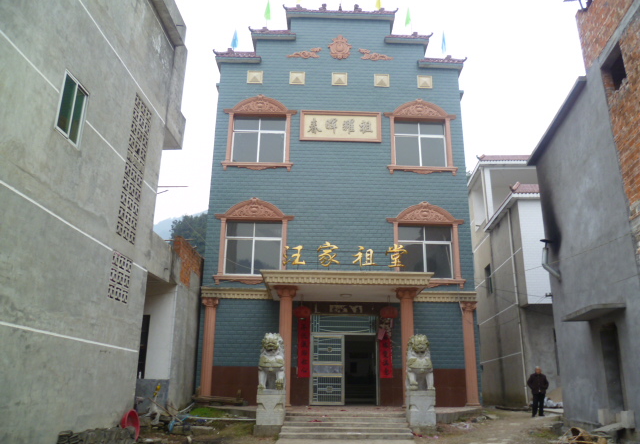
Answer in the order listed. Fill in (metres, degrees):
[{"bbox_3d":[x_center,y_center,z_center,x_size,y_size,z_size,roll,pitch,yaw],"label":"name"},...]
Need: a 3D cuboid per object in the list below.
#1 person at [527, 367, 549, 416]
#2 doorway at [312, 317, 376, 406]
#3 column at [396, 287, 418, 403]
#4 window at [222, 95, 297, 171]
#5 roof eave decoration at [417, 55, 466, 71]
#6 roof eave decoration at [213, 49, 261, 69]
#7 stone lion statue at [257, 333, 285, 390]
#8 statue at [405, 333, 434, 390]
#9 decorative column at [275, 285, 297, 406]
[{"bbox_3d":[7.402,5.752,17.538,0.660,1.600,0.380,-3,-19,12],"label":"person"},{"bbox_3d":[0.774,4.323,16.335,2.184,2.798,0.265,1,-18,-2],"label":"doorway"},{"bbox_3d":[2.455,3.511,14.449,0.625,3.244,0.594,1,-18,-2],"label":"column"},{"bbox_3d":[-2.334,-3.465,19.971,2.847,3.235,0.300,1,-18,-1],"label":"window"},{"bbox_3d":[4.656,-6.016,19.784,1.887,0.547,0.583,1,-18,-2],"label":"roof eave decoration"},{"bbox_3d":[-3.084,-6.123,19.446,1.781,0.684,0.583,1,-18,-2],"label":"roof eave decoration"},{"bbox_3d":[-1.353,3.853,14.300,0.707,1.515,0.950,1,-18,-1],"label":"stone lion statue"},{"bbox_3d":[2.532,3.523,12.998,0.700,1.367,0.763,0,-18,0],"label":"statue"},{"bbox_3d":[-0.918,3.454,14.305,0.615,3.244,0.594,1,-18,-2],"label":"decorative column"}]

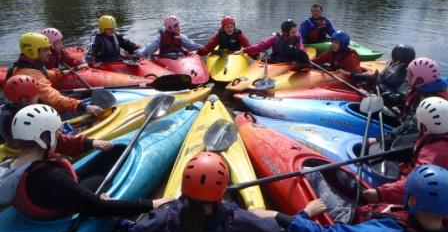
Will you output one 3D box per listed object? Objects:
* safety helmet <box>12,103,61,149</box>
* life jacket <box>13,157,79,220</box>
[{"bbox_3d":[-1.129,0.057,2.183,0.225,0.230,0.280,16,29,32],"label":"safety helmet"},{"bbox_3d":[-1.000,0.406,2.030,0.370,0.420,0.280,19,22,37],"label":"life jacket"}]

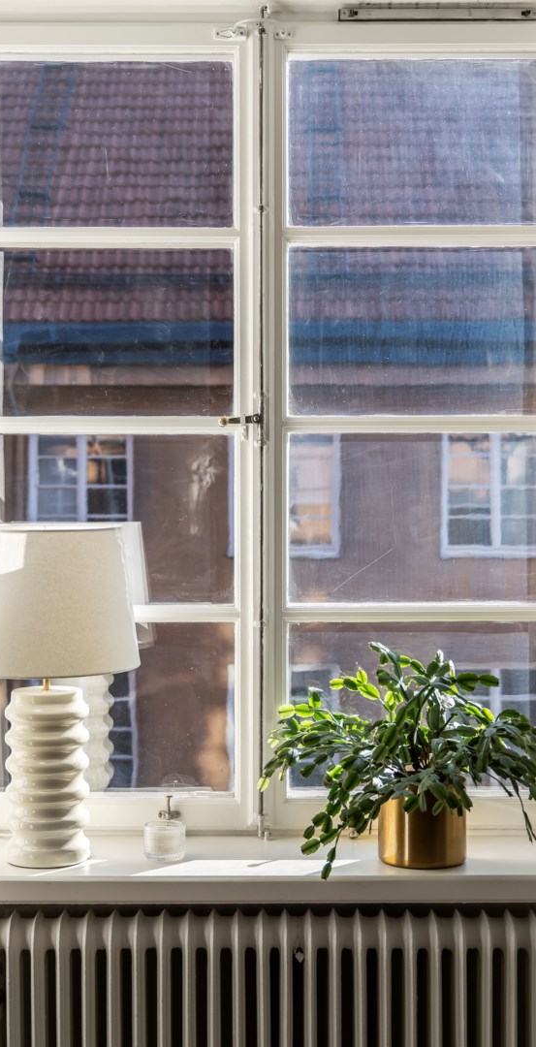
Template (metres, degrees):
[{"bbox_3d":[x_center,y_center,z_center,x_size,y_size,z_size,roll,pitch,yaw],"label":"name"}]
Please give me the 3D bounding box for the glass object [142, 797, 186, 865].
[{"bbox_3d":[-0.204,0.596,2.750,0.083,0.126,0.083,0,0,0],"label":"glass object"}]

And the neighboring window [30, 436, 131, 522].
[{"bbox_3d":[-2.277,-0.422,17.000,1.286,1.675,0.150,0,0,0],"label":"neighboring window"}]

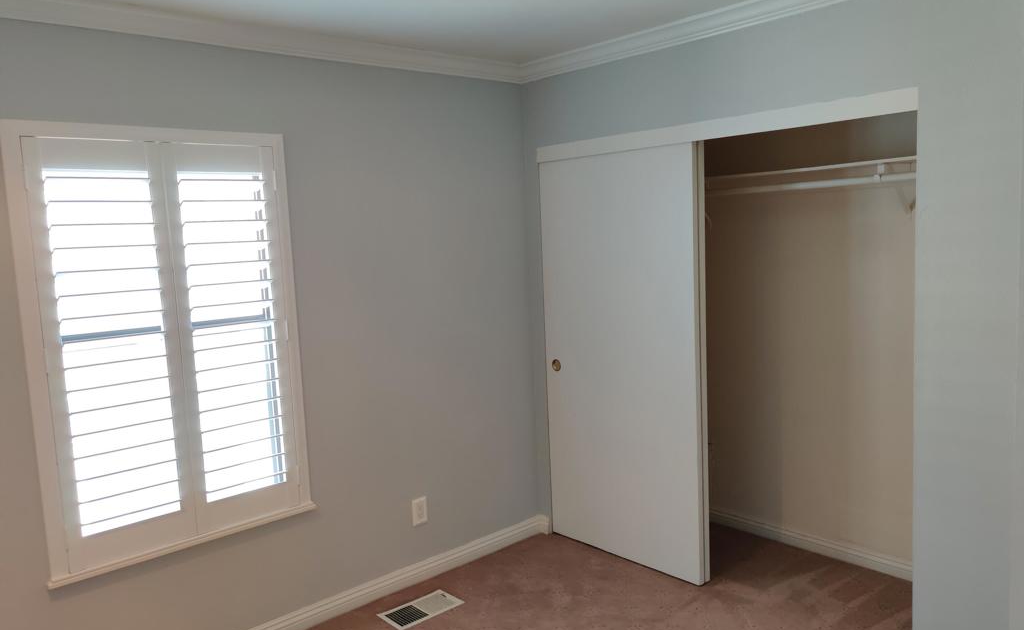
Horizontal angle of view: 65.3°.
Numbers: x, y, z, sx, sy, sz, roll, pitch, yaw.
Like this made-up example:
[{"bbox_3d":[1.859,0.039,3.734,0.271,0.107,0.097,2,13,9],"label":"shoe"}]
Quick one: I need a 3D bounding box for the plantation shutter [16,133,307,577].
[{"bbox_3d":[-1.241,0.112,2.974,0.895,1.490,0.075,-8,8,-42],"label":"plantation shutter"}]

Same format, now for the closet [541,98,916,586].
[{"bbox_3d":[1.059,0.184,3.674,0.760,2.050,1.810,-8,8,-42],"label":"closet"}]

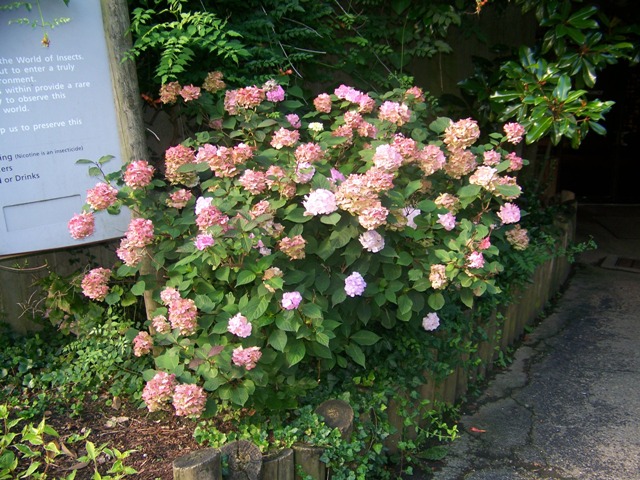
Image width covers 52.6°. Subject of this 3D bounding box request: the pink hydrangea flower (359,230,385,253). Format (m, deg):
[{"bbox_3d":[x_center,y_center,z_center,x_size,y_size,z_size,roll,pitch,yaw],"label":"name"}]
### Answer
[{"bbox_3d":[0.207,0.006,2.600,0.104,0.088,0.096,0,20,5],"label":"pink hydrangea flower"}]

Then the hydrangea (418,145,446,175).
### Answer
[{"bbox_3d":[0.478,-0.342,2.750,0.119,0.121,0.110,1,15,10],"label":"hydrangea"}]

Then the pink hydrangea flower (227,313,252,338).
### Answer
[{"bbox_3d":[-0.255,0.271,2.050,0.078,0.078,0.072,-5,21,-8],"label":"pink hydrangea flower"}]

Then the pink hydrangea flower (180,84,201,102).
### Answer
[{"bbox_3d":[-0.524,-0.593,2.620,0.080,0.068,0.080,-6,21,-10],"label":"pink hydrangea flower"}]

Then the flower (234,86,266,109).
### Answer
[{"bbox_3d":[-0.264,-0.542,2.460,0.120,0.085,0.110,-4,20,-5],"label":"flower"}]

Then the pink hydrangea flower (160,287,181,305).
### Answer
[{"bbox_3d":[-0.554,0.206,2.400,0.072,0.065,0.074,0,20,0],"label":"pink hydrangea flower"}]

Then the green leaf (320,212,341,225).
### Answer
[{"bbox_3d":[0.044,-0.086,2.600,0.084,0.050,0.060,-1,20,1],"label":"green leaf"}]

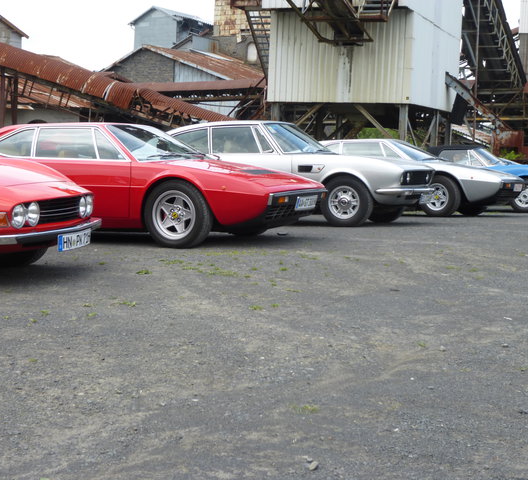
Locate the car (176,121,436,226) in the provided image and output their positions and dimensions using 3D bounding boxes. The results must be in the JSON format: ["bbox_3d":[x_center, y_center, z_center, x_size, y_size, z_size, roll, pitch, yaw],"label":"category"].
[{"bbox_3d":[0.029,-0.990,13.486,4.585,1.320,1.830,5,6,24],"label":"car"}]

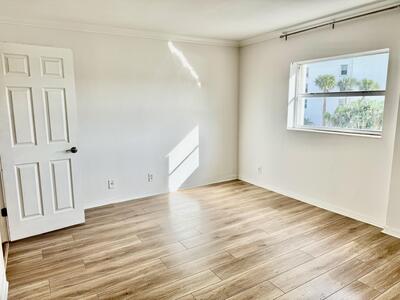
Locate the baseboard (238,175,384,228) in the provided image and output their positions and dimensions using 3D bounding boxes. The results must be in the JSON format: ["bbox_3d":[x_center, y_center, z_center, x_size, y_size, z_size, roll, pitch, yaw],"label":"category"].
[{"bbox_3d":[1.352,0.658,4.080,0.018,0.100,2.481,-7,12,-31],"label":"baseboard"}]

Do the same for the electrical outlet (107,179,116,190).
[{"bbox_3d":[-1.248,0.491,3.925,0.075,0.118,0.012,-7,12,-31],"label":"electrical outlet"}]

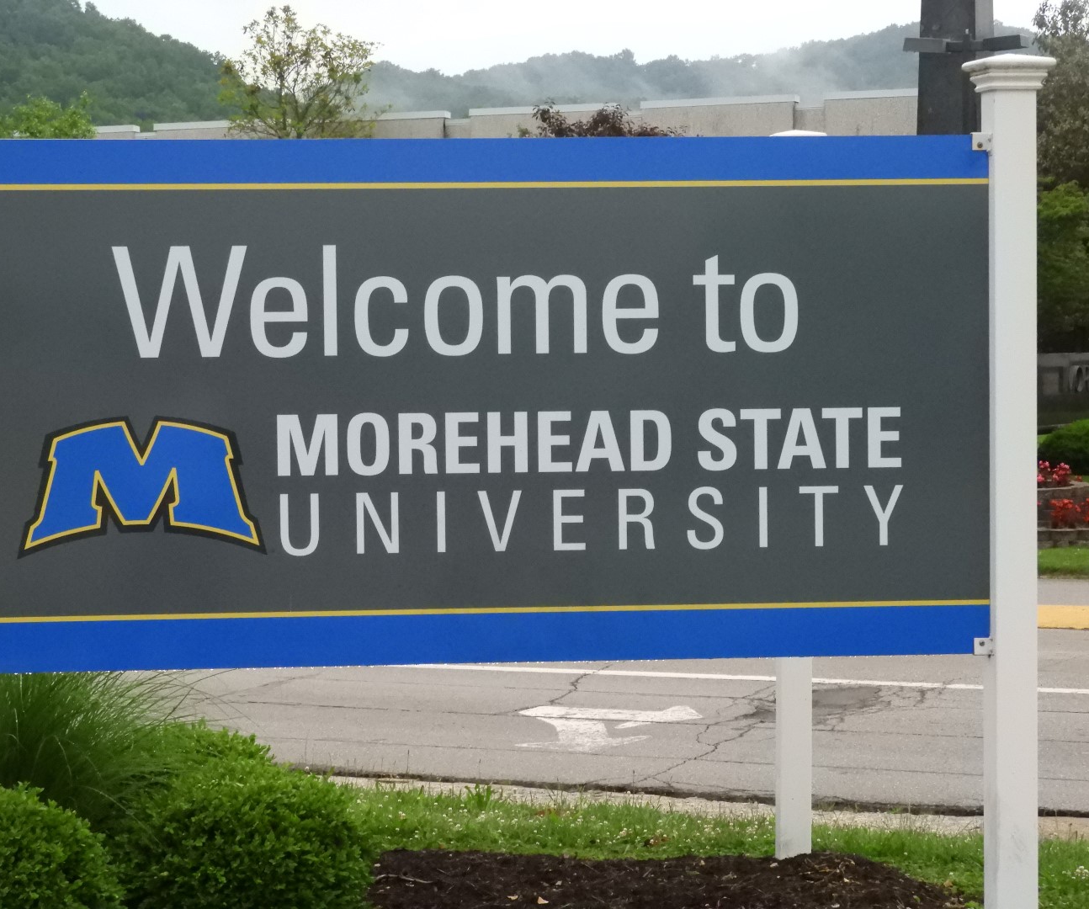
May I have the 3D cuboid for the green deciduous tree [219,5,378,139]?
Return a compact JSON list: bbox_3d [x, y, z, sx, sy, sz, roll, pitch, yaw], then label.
[{"bbox_3d":[-3.771,-3.948,46.152,3.000,6.000,3.000,-1,3,0],"label":"green deciduous tree"}]

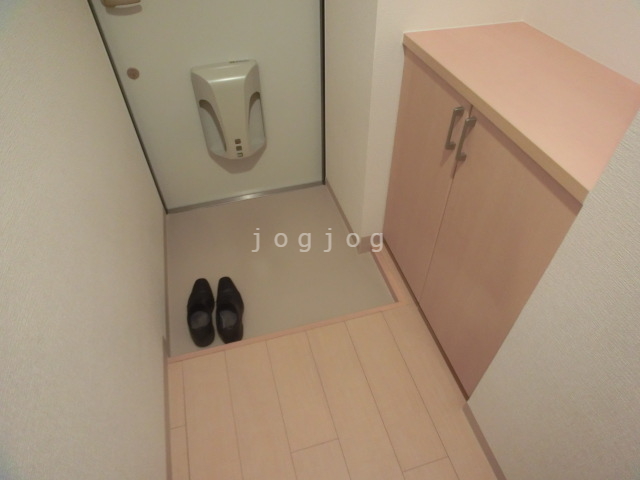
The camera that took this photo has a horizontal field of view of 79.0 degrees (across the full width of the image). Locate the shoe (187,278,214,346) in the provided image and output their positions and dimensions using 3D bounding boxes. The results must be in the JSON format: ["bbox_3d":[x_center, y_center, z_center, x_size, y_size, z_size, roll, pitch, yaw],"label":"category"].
[{"bbox_3d":[-0.464,0.255,1.501,0.105,0.095,0.309,-11,46,-9],"label":"shoe"}]

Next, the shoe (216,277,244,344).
[{"bbox_3d":[-0.354,0.244,1.509,0.105,0.095,0.307,-12,46,-10],"label":"shoe"}]

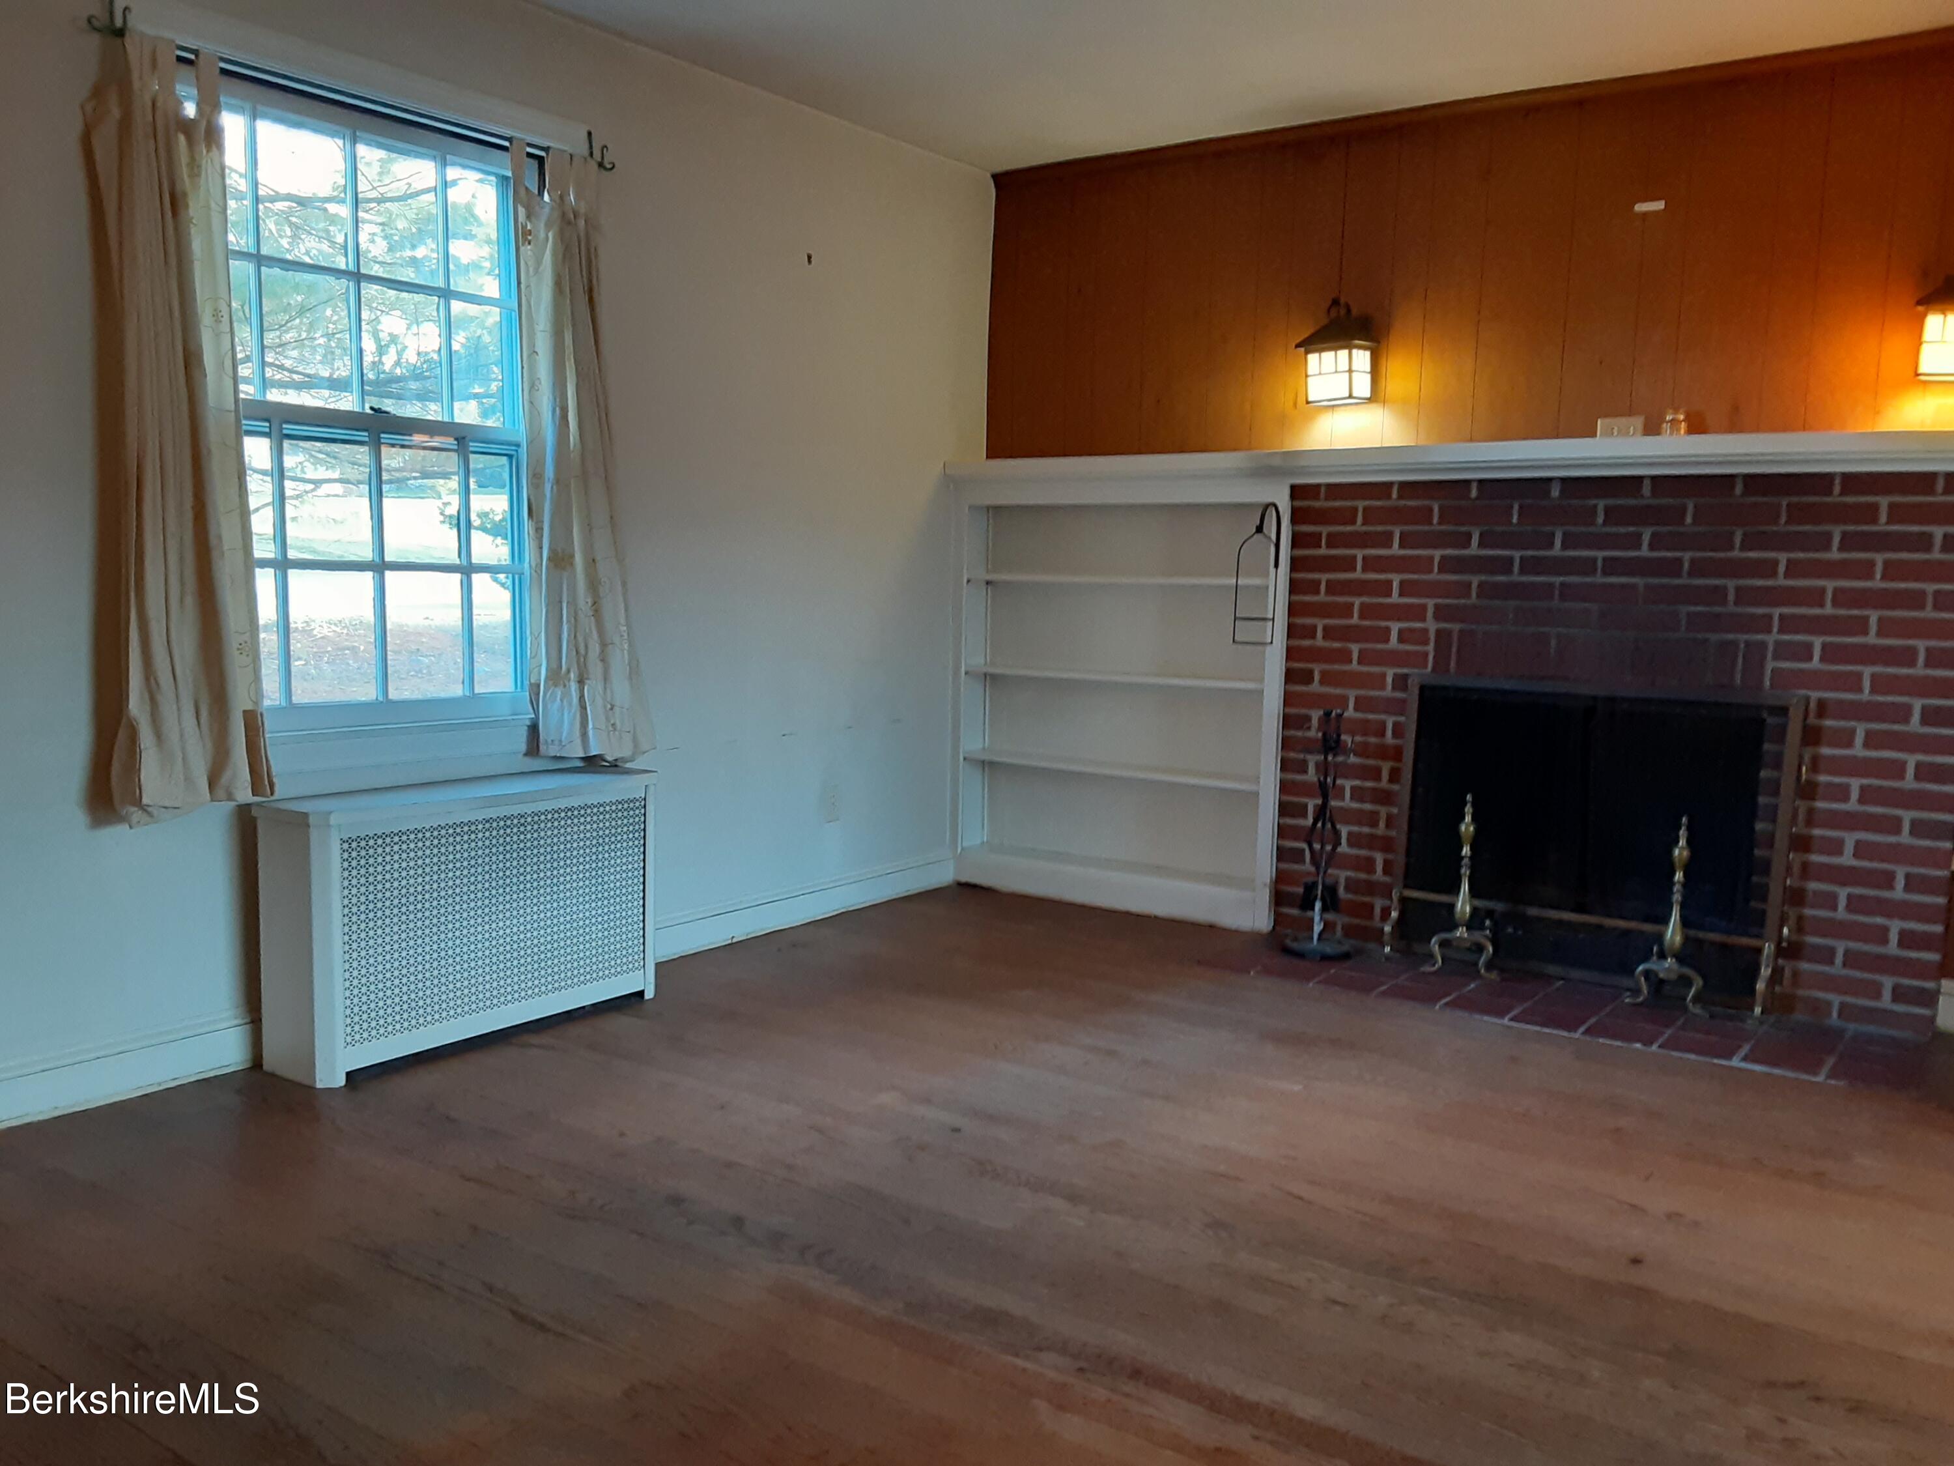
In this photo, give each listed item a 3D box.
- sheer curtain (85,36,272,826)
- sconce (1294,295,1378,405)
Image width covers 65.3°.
[{"bbox_3d":[-1.532,-0.564,2.967,0.100,1.470,0.310,6,7,35],"label":"sheer curtain"},{"bbox_3d":[1.039,-1.094,4.377,0.170,0.304,0.205,6,7,35],"label":"sconce"}]

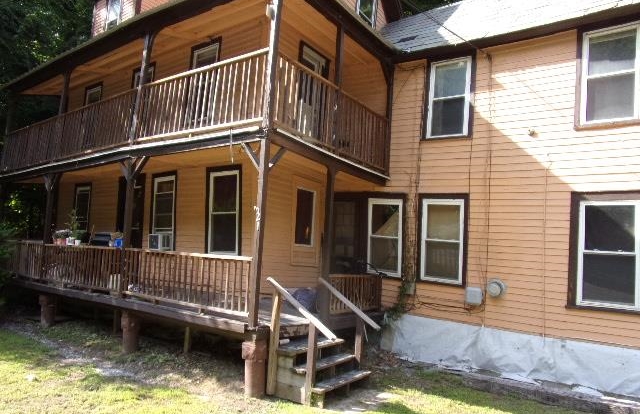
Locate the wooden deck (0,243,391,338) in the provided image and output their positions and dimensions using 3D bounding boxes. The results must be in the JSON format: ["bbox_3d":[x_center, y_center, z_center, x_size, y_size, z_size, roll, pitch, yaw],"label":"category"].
[{"bbox_3d":[-2.833,1.252,8.485,7.570,0.933,2.903,-1,-6,36],"label":"wooden deck"}]

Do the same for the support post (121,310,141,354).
[{"bbox_3d":[-2.847,1.879,6.669,0.301,0.647,0.301,-1,-6,36],"label":"support post"}]

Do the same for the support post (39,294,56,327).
[{"bbox_3d":[-5.082,1.927,8.283,0.301,0.625,0.301,-1,-6,36],"label":"support post"}]

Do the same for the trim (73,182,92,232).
[{"bbox_3d":[-5.462,0.121,10.147,0.750,1.419,0.074,-1,-6,36],"label":"trim"}]

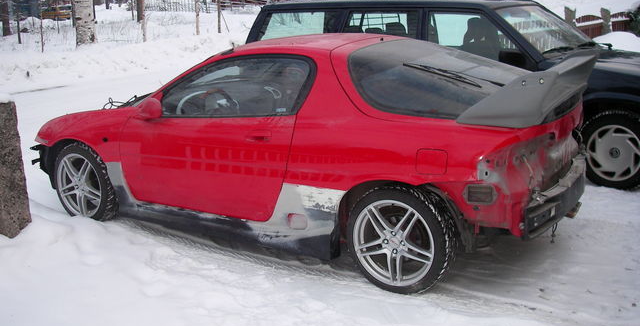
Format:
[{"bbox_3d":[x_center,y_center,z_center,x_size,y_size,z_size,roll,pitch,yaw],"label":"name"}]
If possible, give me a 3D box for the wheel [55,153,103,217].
[{"bbox_3d":[-1.674,0.150,5.098,0.472,0.472,0.190,8,15,31],"label":"wheel"}]

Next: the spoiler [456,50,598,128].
[{"bbox_3d":[1.246,-0.456,4.046,0.470,0.320,1.300,7,15,30],"label":"spoiler"}]

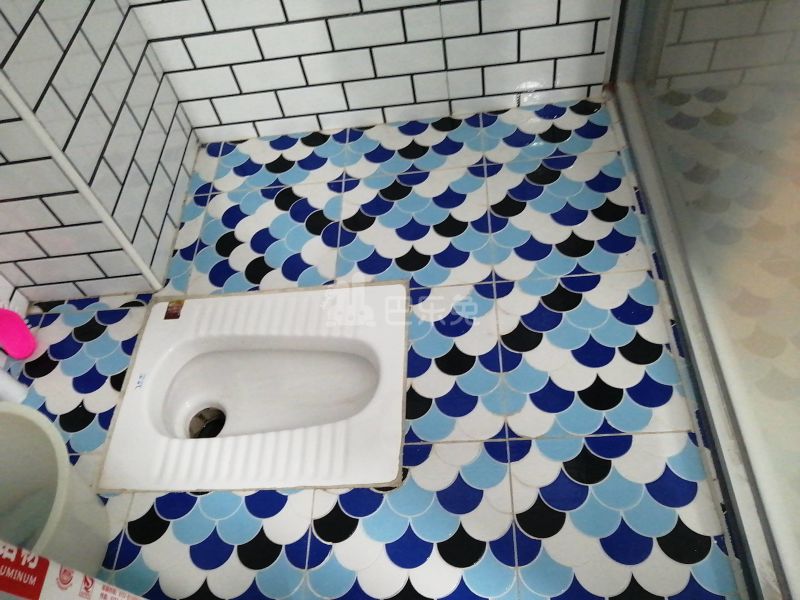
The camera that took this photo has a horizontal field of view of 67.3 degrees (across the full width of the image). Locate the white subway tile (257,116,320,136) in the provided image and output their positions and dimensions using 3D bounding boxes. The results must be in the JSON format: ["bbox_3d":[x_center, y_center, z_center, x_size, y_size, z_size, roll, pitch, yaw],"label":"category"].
[{"bbox_3d":[-0.264,-0.415,1.421,0.150,0.041,0.009,-4,54,7],"label":"white subway tile"}]

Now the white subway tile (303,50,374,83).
[{"bbox_3d":[-0.131,-0.503,1.296,0.150,0.071,0.009,-4,54,7],"label":"white subway tile"}]

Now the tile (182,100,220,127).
[{"bbox_3d":[-0.457,-0.433,1.386,0.073,0.071,0.010,-4,55,7],"label":"tile"}]

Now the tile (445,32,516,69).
[{"bbox_3d":[0.170,-0.520,1.248,0.149,0.071,0.010,-4,55,7],"label":"tile"}]

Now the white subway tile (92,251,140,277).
[{"bbox_3d":[-0.547,-0.072,1.157,0.073,0.071,0.009,-4,54,7],"label":"white subway tile"}]

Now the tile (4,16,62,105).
[{"bbox_3d":[-0.548,-0.357,0.893,0.009,0.071,0.150,-5,54,6],"label":"tile"}]

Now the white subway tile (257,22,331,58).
[{"bbox_3d":[-0.214,-0.532,1.226,0.148,0.071,0.010,-4,55,7],"label":"white subway tile"}]

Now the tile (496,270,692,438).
[{"bbox_3d":[0.304,0.086,0.999,0.272,0.010,0.299,-4,55,7],"label":"tile"}]

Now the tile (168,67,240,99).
[{"bbox_3d":[-0.431,-0.482,1.332,0.144,0.071,0.009,-4,54,7],"label":"tile"}]

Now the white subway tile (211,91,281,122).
[{"bbox_3d":[-0.343,-0.438,1.363,0.148,0.071,0.010,-4,55,7],"label":"white subway tile"}]

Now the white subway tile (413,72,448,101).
[{"bbox_3d":[0.068,-0.468,1.315,0.074,0.071,0.010,-4,55,7],"label":"white subway tile"}]

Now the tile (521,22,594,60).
[{"bbox_3d":[0.324,-0.536,1.240,0.150,0.071,0.009,-4,54,7],"label":"tile"}]

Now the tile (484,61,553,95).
[{"bbox_3d":[0.259,-0.488,1.309,0.150,0.071,0.009,-4,54,7],"label":"tile"}]

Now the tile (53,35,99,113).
[{"bbox_3d":[-0.537,-0.372,0.994,0.010,0.071,0.148,-4,55,7],"label":"tile"}]

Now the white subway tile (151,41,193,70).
[{"bbox_3d":[-0.476,-0.517,1.264,0.072,0.071,0.010,-4,55,7],"label":"white subway tile"}]

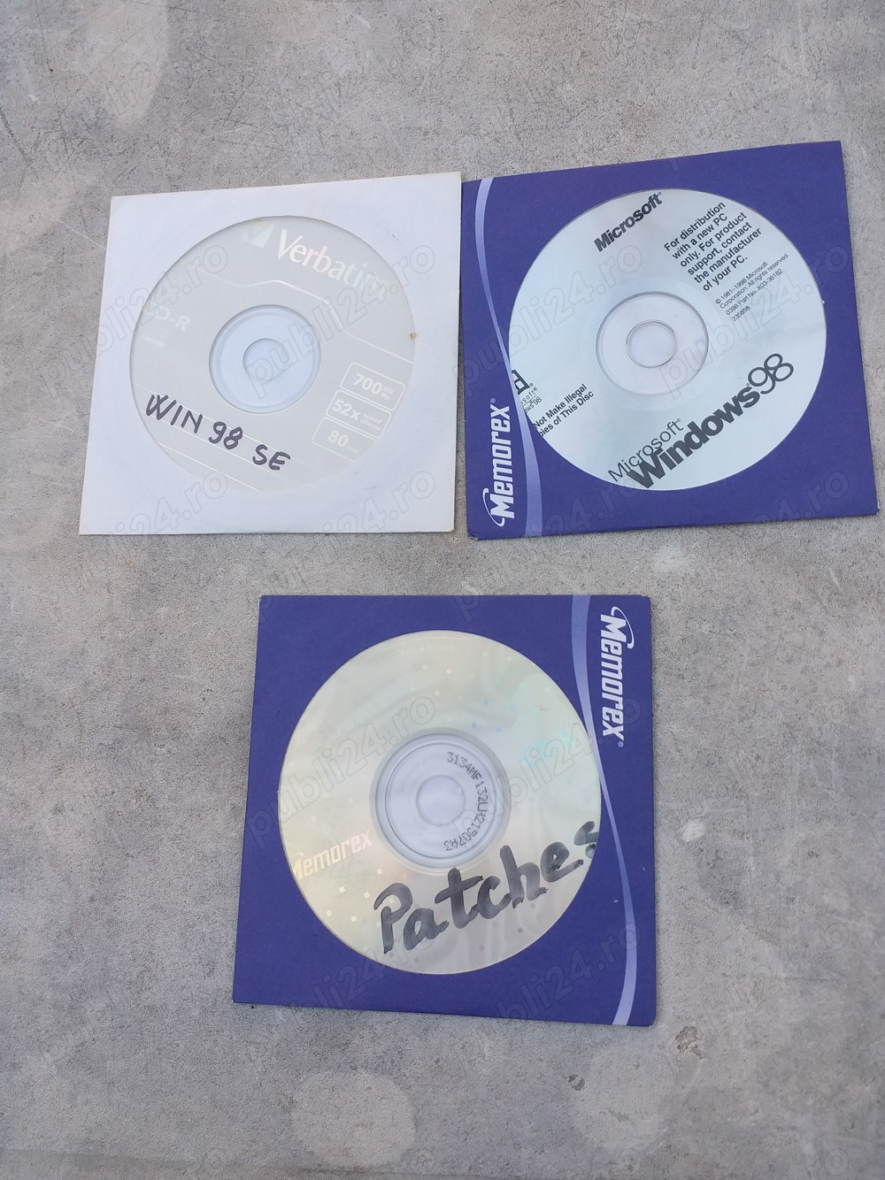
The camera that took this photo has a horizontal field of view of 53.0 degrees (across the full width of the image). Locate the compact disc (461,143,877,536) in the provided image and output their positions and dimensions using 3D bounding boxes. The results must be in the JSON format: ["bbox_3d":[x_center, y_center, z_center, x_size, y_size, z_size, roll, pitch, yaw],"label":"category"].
[{"bbox_3d":[0.068,-0.081,0.283,0.123,0.003,0.123,-2,80,7],"label":"compact disc"}]

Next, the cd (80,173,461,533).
[{"bbox_3d":[-0.058,-0.080,0.299,0.126,0.003,0.126,0,80,8],"label":"cd"}]

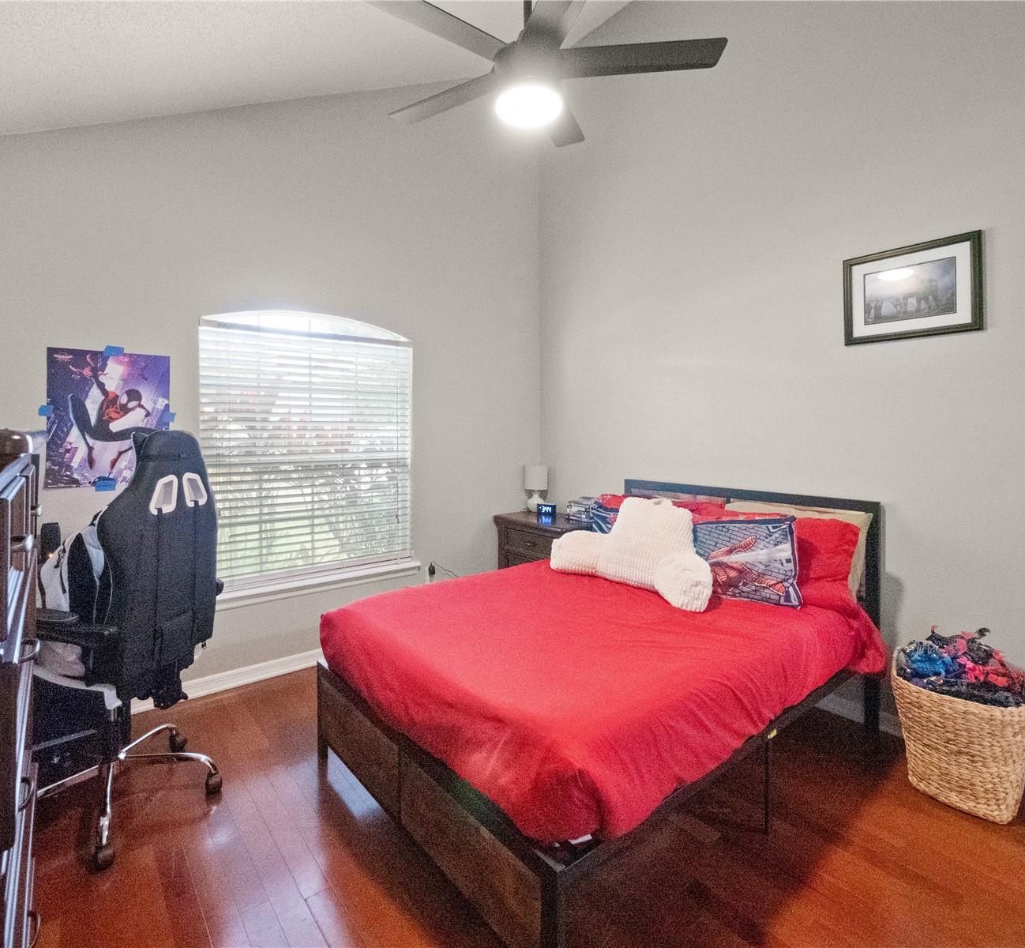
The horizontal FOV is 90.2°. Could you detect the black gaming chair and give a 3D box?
[{"bbox_3d":[-1.483,0.553,1.871,0.690,1.360,0.660,1,3,17],"label":"black gaming chair"}]

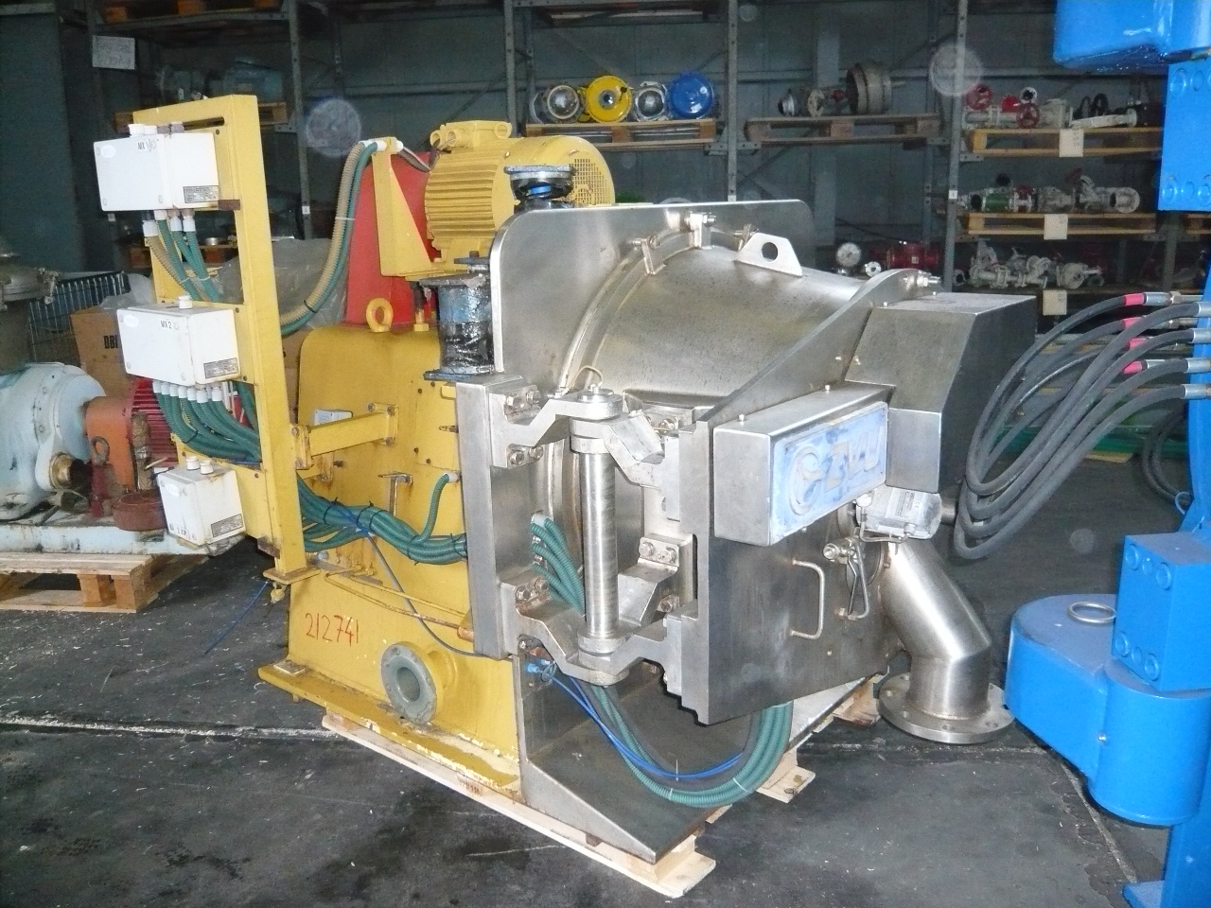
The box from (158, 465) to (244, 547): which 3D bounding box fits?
[{"bbox_3d":[-0.923,0.113,2.244,0.152,0.142,0.104,10,18,38],"label":"box"}]

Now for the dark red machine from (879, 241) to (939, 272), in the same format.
[{"bbox_3d":[2.015,-1.308,6.510,0.370,0.215,0.210,-1,14,3],"label":"dark red machine"}]

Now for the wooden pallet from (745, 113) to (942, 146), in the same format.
[{"bbox_3d":[1.549,-2.136,6.535,1.200,0.144,0.800,1,14,8],"label":"wooden pallet"}]

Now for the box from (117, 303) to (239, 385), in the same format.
[{"bbox_3d":[-0.947,-0.245,2.169,0.305,0.146,0.104,10,18,38],"label":"box"}]

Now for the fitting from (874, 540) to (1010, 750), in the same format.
[{"bbox_3d":[0.856,0.389,2.414,0.335,0.530,0.332,10,18,38],"label":"fitting"}]

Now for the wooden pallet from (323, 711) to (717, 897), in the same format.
[{"bbox_3d":[-0.003,0.669,2.767,1.200,0.144,1.020,10,18,38],"label":"wooden pallet"}]

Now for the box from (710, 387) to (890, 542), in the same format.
[{"bbox_3d":[0.399,0.009,1.912,0.118,0.200,0.500,10,18,38],"label":"box"}]

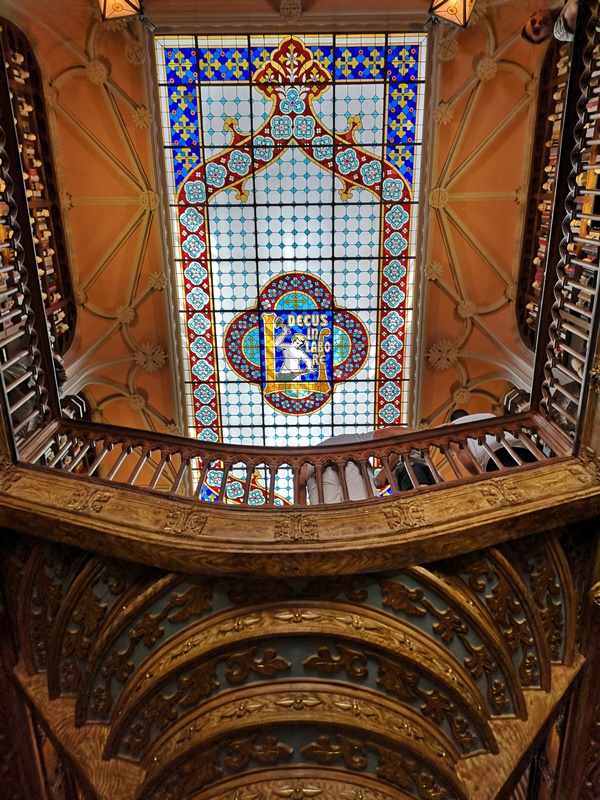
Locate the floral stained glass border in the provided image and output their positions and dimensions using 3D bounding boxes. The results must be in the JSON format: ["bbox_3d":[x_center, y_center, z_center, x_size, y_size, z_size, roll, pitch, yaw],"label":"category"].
[{"bbox_3d":[-0.043,-0.837,9.310,3.450,0.120,8.000,-1,-70,0],"label":"floral stained glass border"}]

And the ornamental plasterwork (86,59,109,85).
[{"bbox_3d":[-2.481,-4.011,7.623,0.290,0.100,0.290,-5,-66,-36],"label":"ornamental plasterwork"}]

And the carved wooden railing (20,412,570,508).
[{"bbox_3d":[-0.013,0.455,4.738,3.900,0.930,0.500,-1,-70,0],"label":"carved wooden railing"}]

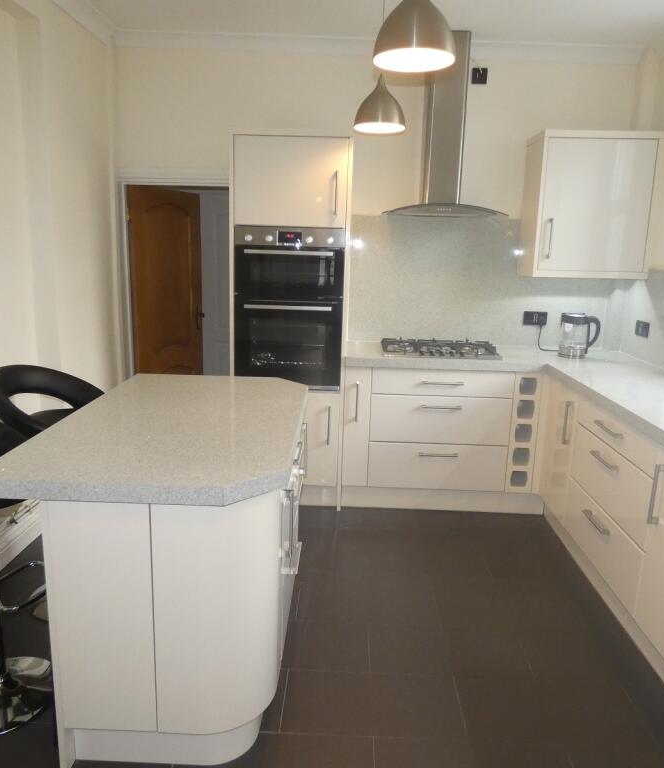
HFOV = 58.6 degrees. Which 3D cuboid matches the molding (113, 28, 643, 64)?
[{"bbox_3d":[0.257,-1.961,3.434,3.080,0.090,0.080,2,13,1],"label":"molding"}]

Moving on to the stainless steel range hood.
[{"bbox_3d":[0.661,-1.447,3.358,0.700,0.990,0.467,2,13,2],"label":"stainless steel range hood"}]

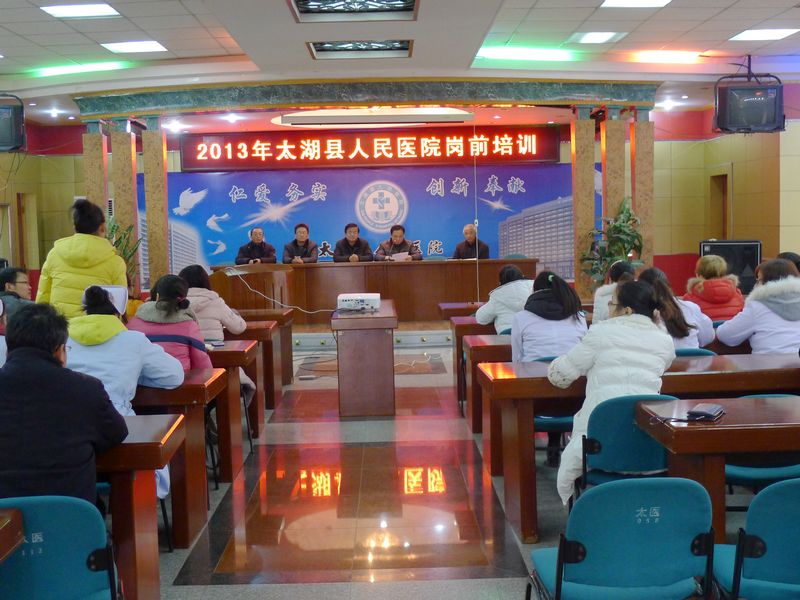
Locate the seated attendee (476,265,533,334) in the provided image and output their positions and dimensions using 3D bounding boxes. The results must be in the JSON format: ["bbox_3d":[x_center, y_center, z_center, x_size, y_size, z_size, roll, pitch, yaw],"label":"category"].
[{"bbox_3d":[0.756,0.351,6.560,0.550,1.170,0.750,-1,5,-1],"label":"seated attendee"}]

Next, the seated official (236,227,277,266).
[{"bbox_3d":[-1.871,-0.327,12.969,0.544,1.264,0.750,-1,5,-1],"label":"seated official"}]

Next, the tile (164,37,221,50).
[{"bbox_3d":[-2.177,-2.667,10.376,0.600,0.020,0.600,-1,5,-1],"label":"tile"}]

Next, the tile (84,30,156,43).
[{"bbox_3d":[-2.716,-2.581,9.721,0.600,0.025,0.600,-1,5,-1],"label":"tile"}]

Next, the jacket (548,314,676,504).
[{"bbox_3d":[0.931,0.451,4.413,0.550,0.780,0.600,-2,5,-6],"label":"jacket"}]

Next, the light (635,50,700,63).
[{"bbox_3d":[3.045,-2.793,11.398,0.760,0.120,0.250,-1,5,-1],"label":"light"}]

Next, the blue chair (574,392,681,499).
[{"bbox_3d":[0.916,0.742,4.146,0.470,0.780,0.530,-1,5,-1],"label":"blue chair"}]

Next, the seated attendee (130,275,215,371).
[{"bbox_3d":[-1.195,0.464,5.442,0.520,1.220,0.750,-1,5,-1],"label":"seated attendee"}]

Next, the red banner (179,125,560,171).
[{"bbox_3d":[-0.445,-2.337,15.317,5.836,0.580,0.120,-1,5,-1],"label":"red banner"}]

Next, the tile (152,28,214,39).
[{"bbox_3d":[-2.120,-2.560,9.571,0.600,0.020,0.600,-1,5,-1],"label":"tile"}]

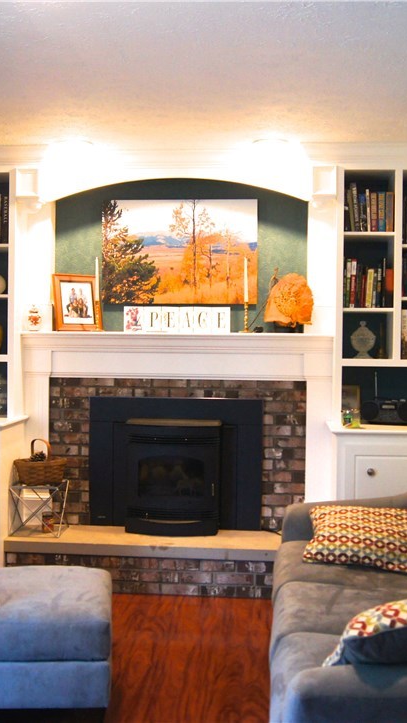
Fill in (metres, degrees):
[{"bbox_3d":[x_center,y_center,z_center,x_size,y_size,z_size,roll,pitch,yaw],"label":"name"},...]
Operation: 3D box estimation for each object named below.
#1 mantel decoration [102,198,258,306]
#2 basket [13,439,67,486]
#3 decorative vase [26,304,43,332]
[{"bbox_3d":[-0.140,-0.644,4.785,0.925,0.612,0.035,1,2,3],"label":"mantel decoration"},{"bbox_3d":[-0.940,0.575,4.681,0.265,0.260,0.200,0,2,-15],"label":"basket"},{"bbox_3d":[-0.973,-0.248,4.714,0.088,0.148,0.088,1,2,3],"label":"decorative vase"}]

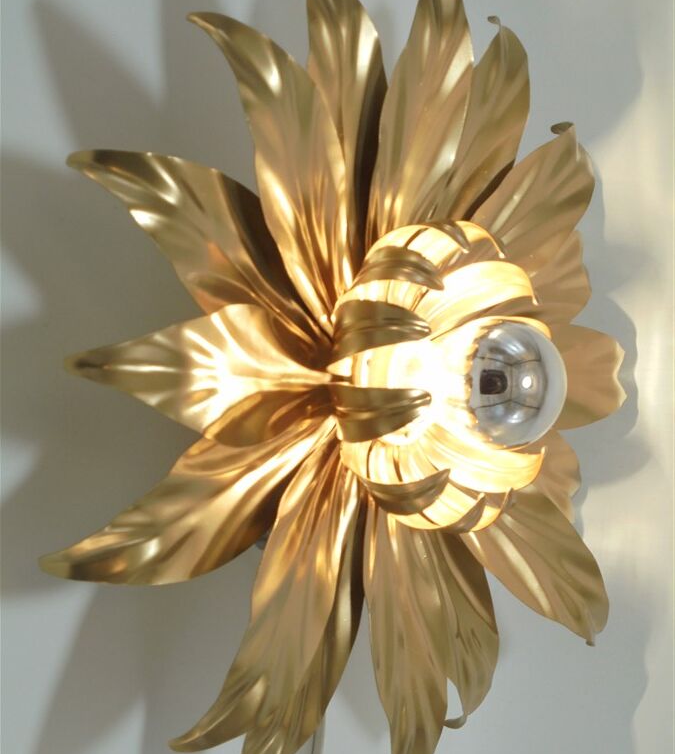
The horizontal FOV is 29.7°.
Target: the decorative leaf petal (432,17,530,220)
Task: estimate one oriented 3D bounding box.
[{"bbox_3d":[0.062,-0.107,0.679,0.036,0.191,0.062,9,161,43],"label":"decorative leaf petal"}]

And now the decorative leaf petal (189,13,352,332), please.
[{"bbox_3d":[-0.020,-0.089,0.583,0.037,0.062,0.173,11,141,34],"label":"decorative leaf petal"}]

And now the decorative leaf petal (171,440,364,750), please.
[{"bbox_3d":[-0.024,0.096,0.590,0.037,0.178,0.062,-6,136,35],"label":"decorative leaf petal"}]

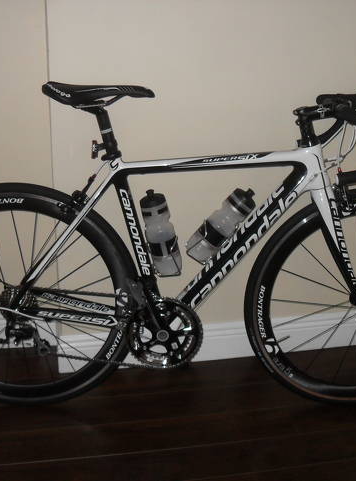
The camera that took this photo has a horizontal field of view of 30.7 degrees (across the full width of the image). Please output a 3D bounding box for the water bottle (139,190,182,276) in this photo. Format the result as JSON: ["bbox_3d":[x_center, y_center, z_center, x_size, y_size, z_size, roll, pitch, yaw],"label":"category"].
[{"bbox_3d":[-0.050,-0.023,1.772,0.076,0.235,0.076,-12,18,2],"label":"water bottle"}]

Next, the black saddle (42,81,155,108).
[{"bbox_3d":[-0.197,-0.373,1.657,0.280,0.059,0.135,1,18,-2],"label":"black saddle"}]

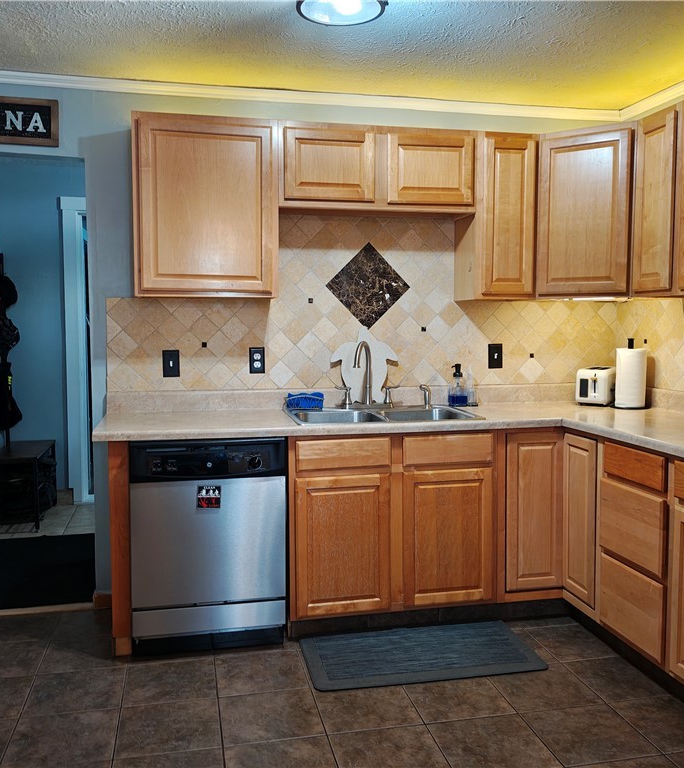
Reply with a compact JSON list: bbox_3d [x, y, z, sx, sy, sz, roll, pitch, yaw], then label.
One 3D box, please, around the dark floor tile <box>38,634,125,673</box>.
[{"bbox_3d":[-1.023,1.085,2.979,0.326,0.010,0.315,-1,5,-12],"label":"dark floor tile"}]

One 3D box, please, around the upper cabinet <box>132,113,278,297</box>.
[{"bbox_3d":[-0.608,-0.769,3.317,0.609,0.762,0.330,-1,5,-12],"label":"upper cabinet"}]

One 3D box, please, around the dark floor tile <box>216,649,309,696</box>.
[{"bbox_3d":[-0.308,1.098,2.802,0.330,0.010,0.317,-1,5,-12],"label":"dark floor tile"}]

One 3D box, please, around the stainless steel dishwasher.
[{"bbox_3d":[-0.587,0.625,3.240,0.611,0.858,0.601,-1,5,-12],"label":"stainless steel dishwasher"}]

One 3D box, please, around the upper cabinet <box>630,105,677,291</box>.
[{"bbox_3d":[1.458,-0.755,3.151,0.326,0.763,0.280,-1,4,-12],"label":"upper cabinet"}]

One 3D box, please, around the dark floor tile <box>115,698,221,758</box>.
[{"bbox_3d":[-0.565,1.129,2.427,0.326,0.010,0.315,-1,5,-12],"label":"dark floor tile"}]

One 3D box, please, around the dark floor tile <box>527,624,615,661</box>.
[{"bbox_3d":[0.961,1.084,3.097,0.290,0.010,0.330,-1,4,-12],"label":"dark floor tile"}]

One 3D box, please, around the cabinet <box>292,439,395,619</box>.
[{"bbox_3d":[-0.052,0.564,3.332,0.448,0.770,0.620,-1,5,-12],"label":"cabinet"}]

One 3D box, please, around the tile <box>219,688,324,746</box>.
[{"bbox_3d":[-0.242,1.128,2.505,0.330,0.010,0.330,-1,4,-12],"label":"tile"}]

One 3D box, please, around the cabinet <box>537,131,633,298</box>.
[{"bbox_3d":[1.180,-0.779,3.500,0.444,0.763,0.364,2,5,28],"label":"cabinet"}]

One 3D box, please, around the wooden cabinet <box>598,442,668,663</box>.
[{"bbox_3d":[1.371,0.604,2.805,0.627,0.778,0.445,-1,4,-12],"label":"wooden cabinet"}]

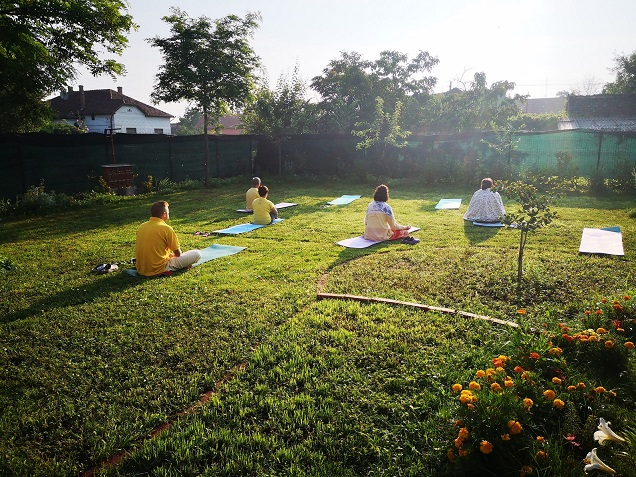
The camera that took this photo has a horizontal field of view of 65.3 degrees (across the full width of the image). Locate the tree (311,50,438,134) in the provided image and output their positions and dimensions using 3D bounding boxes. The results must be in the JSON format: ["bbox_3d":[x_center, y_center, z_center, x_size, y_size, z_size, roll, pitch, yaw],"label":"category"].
[{"bbox_3d":[2.504,-6.224,24.252,6.100,5.900,5.400,-1,12,0],"label":"tree"}]

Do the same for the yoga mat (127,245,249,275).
[{"bbox_3d":[-1.947,0.304,7.505,0.611,0.015,1.801,7,15,34],"label":"yoga mat"}]

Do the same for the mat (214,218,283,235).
[{"bbox_3d":[-1.358,-0.266,10.077,0.589,0.015,1.720,5,14,26],"label":"mat"}]

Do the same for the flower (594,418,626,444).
[{"bbox_3d":[1.274,0.844,2.169,0.140,0.110,0.110,11,16,33],"label":"flower"}]

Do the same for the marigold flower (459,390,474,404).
[{"bbox_3d":[0.853,0.913,2.849,0.080,0.060,0.080,0,12,0],"label":"marigold flower"}]

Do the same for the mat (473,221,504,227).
[{"bbox_3d":[3.631,-0.444,10.324,0.600,0.015,1.740,4,13,23],"label":"mat"}]

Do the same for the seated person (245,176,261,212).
[{"bbox_3d":[-1.587,-1.146,12.500,0.680,0.860,0.680,5,13,27],"label":"seated person"}]

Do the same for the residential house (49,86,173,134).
[{"bbox_3d":[-23.392,-12.638,54.503,9.000,7.000,13.000,-12,16,-43],"label":"residential house"}]

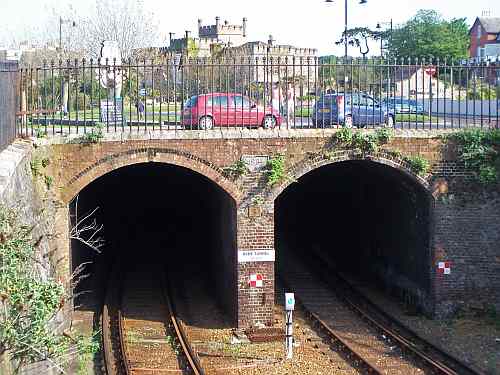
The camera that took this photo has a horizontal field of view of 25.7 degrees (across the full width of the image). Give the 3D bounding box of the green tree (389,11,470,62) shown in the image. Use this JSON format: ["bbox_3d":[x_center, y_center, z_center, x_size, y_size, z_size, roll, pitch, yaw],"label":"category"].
[{"bbox_3d":[22.764,-17.216,140.000,10.200,10.800,9.500,0,5,9],"label":"green tree"}]

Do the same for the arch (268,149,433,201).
[{"bbox_3d":[2.645,-0.367,29.382,4.513,1.382,0.550,-1,5,-11],"label":"arch"}]

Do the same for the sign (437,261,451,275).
[{"bbox_3d":[5.296,2.202,29.814,0.330,0.330,0.030,-1,5,-11],"label":"sign"}]

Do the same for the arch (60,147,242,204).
[{"bbox_3d":[-2.537,-0.329,28.368,4.665,1.488,0.550,-1,5,-11],"label":"arch"}]

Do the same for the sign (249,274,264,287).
[{"bbox_3d":[0.174,2.458,28.829,0.340,0.330,0.030,-1,5,-11],"label":"sign"}]

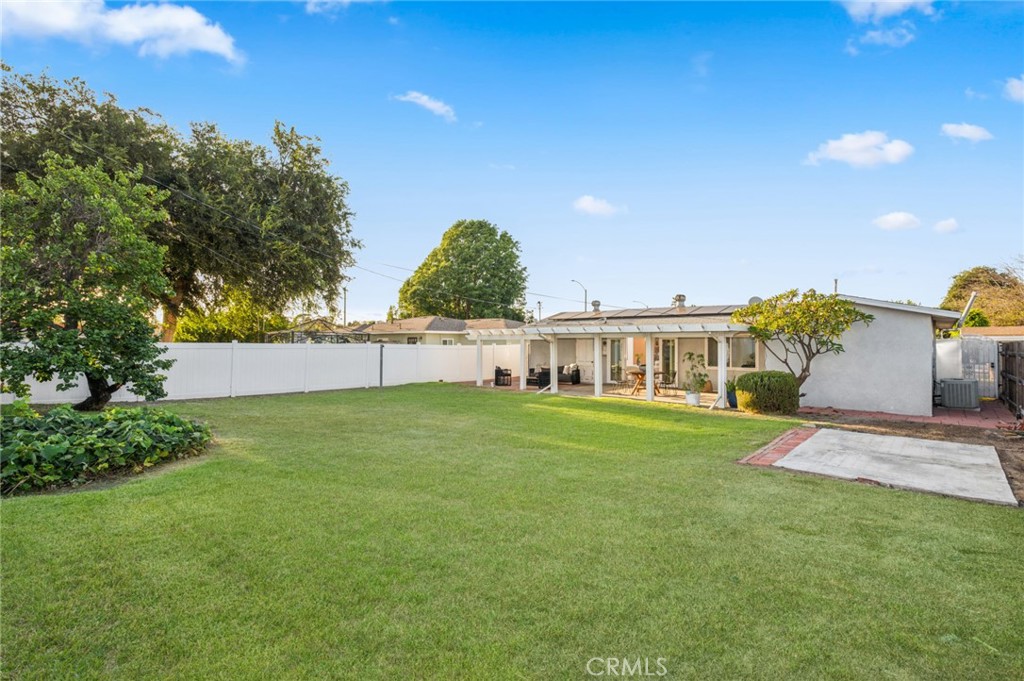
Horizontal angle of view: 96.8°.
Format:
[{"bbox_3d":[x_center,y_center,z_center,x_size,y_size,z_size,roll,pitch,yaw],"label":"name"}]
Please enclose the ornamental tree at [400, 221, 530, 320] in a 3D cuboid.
[{"bbox_3d":[-4.800,-4.840,45.000,12.800,14.200,12.300,0,-1,-6],"label":"ornamental tree"}]

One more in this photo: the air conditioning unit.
[{"bbox_3d":[13.150,1.585,13.330,0.780,0.800,0.760,0,-1,44],"label":"air conditioning unit"}]

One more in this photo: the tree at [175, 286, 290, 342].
[{"bbox_3d":[-14.750,-0.400,24.000,5.200,4.900,4.500,1,-1,-32],"label":"tree"}]

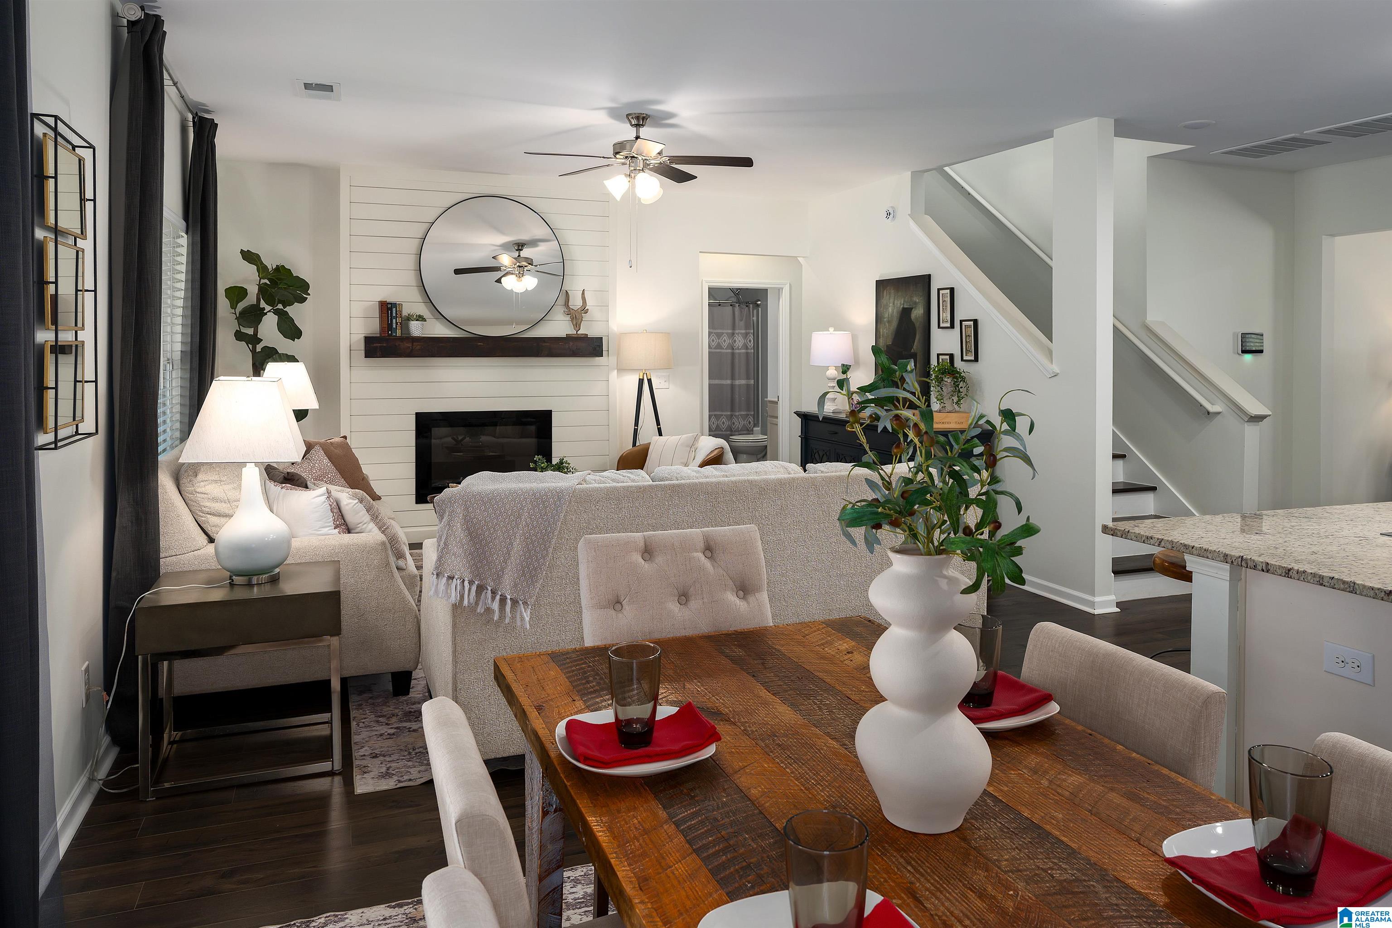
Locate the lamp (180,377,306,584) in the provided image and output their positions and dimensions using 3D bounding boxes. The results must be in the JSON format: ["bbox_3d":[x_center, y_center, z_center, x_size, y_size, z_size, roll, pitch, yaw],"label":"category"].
[{"bbox_3d":[-1.639,0.052,3.390,0.380,0.735,0.380,-2,4,-21],"label":"lamp"}]

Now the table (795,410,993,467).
[{"bbox_3d":[1.344,0.160,6.680,0.450,0.960,1.920,-1,4,-20],"label":"table"}]

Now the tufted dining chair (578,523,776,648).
[{"bbox_3d":[0.027,0.670,2.133,0.510,0.950,0.620,-2,5,-20],"label":"tufted dining chair"}]

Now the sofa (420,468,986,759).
[{"bbox_3d":[0.034,0.463,3.838,2.170,0.980,0.950,-2,5,-20],"label":"sofa"}]

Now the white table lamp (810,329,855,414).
[{"bbox_3d":[1.084,-0.748,7.370,0.355,0.685,0.355,0,4,0],"label":"white table lamp"}]

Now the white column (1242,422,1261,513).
[{"bbox_3d":[3.317,0.252,5.589,0.130,1.040,0.130,-2,4,-21],"label":"white column"}]

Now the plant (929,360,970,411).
[{"bbox_3d":[1.622,-0.506,5.950,0.250,0.335,0.255,-1,4,-20],"label":"plant"}]

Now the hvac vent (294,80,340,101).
[{"bbox_3d":[-1.953,-1.937,4.819,0.205,0.025,0.345,-2,5,-20],"label":"hvac vent"}]

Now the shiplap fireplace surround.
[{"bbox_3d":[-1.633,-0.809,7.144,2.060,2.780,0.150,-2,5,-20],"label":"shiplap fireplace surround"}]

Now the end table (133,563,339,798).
[{"bbox_3d":[-1.571,0.716,3.254,0.605,0.605,0.495,-2,5,-20],"label":"end table"}]

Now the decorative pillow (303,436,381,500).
[{"bbox_3d":[-2.150,0.038,5.450,0.480,0.470,0.150,-5,-28,-25],"label":"decorative pillow"}]

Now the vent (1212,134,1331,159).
[{"bbox_3d":[3.828,-2.083,6.118,0.460,0.030,0.590,-2,5,-20],"label":"vent"}]

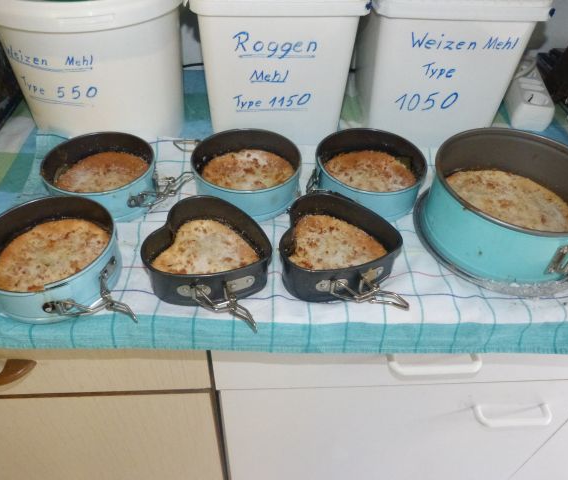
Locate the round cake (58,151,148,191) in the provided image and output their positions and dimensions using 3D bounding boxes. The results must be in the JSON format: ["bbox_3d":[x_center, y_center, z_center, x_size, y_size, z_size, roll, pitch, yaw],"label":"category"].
[{"bbox_3d":[-0.204,-0.070,0.541,0.104,0.022,0.104,2,44,-2],"label":"round cake"}]

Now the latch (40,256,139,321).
[{"bbox_3d":[-0.157,0.054,0.408,0.064,0.021,0.076,29,50,24],"label":"latch"}]

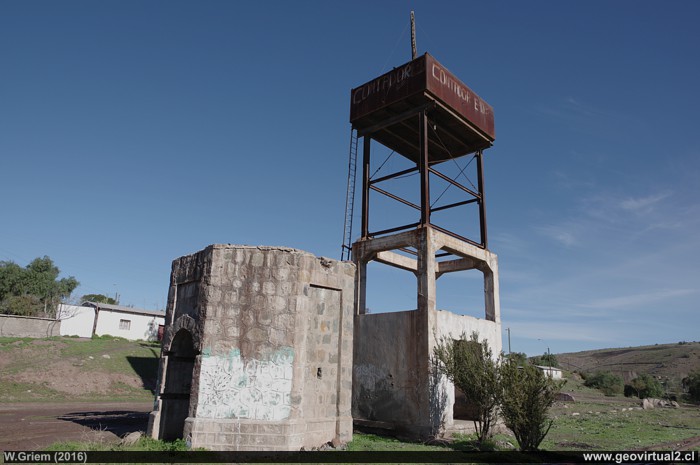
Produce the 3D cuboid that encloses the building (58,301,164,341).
[{"bbox_3d":[-24.974,9.610,48.617,3.800,3.200,12.962,-6,-18,25],"label":"building"}]

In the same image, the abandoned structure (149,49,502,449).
[{"bbox_3d":[-0.094,0.105,15.129,5.720,11.700,10.200,-13,-21,41],"label":"abandoned structure"}]

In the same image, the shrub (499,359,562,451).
[{"bbox_3d":[4.262,4.042,11.006,1.420,2.063,1.400,-4,-17,20],"label":"shrub"}]

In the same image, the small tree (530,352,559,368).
[{"bbox_3d":[56.677,38.444,135.821,7.500,6.743,7.000,-5,-17,21],"label":"small tree"}]

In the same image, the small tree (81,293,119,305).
[{"bbox_3d":[-32.549,10.564,60.562,4.800,5.476,4.800,10,-18,-27],"label":"small tree"}]

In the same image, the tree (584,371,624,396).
[{"bbox_3d":[20.874,12.378,38.229,3.200,2.039,3.000,-7,-18,27],"label":"tree"}]

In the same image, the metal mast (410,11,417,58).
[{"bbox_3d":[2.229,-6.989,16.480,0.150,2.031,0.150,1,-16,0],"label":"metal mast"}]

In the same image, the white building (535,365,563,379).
[{"bbox_3d":[52.239,36.274,121.439,5.600,3.630,4.800,1,-16,0],"label":"white building"}]

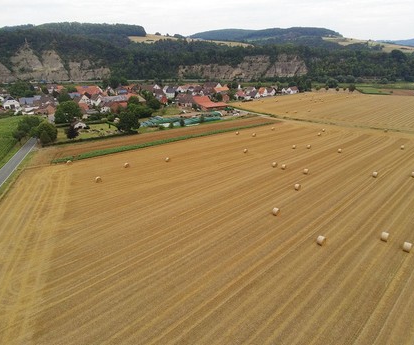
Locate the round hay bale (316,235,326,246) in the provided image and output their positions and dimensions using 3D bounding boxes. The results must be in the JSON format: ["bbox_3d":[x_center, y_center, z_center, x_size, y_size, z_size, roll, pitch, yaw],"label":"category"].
[{"bbox_3d":[22.908,13.657,58.552,1.680,1.680,1.180,-15,25,-38],"label":"round hay bale"}]

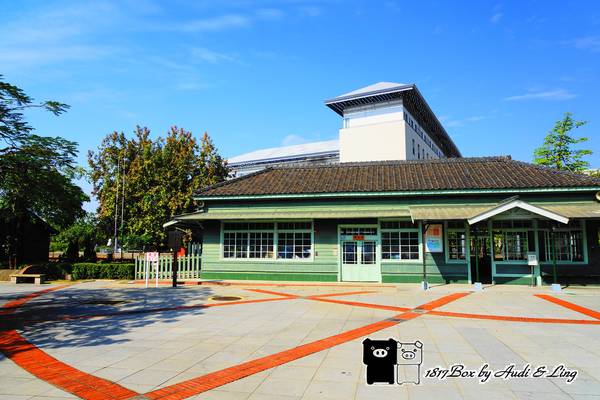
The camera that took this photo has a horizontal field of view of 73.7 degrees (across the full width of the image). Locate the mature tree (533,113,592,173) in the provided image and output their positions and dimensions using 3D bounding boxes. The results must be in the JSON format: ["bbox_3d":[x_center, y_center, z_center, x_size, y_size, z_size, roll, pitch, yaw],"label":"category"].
[{"bbox_3d":[23.071,-1.134,34.319,6.300,13.129,6.300,0,-6,0],"label":"mature tree"}]

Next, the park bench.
[{"bbox_3d":[-11.564,3.395,17.129,1.330,0.440,0.420,-1,-6,9],"label":"park bench"}]

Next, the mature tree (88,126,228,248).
[{"bbox_3d":[-13.064,-0.543,36.267,12.300,12.371,12.300,0,-6,0],"label":"mature tree"}]

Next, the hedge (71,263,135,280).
[{"bbox_3d":[-9.582,3.488,19.677,3.150,0.800,0.800,-1,-6,9],"label":"hedge"}]

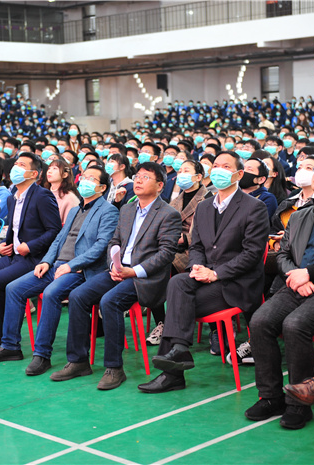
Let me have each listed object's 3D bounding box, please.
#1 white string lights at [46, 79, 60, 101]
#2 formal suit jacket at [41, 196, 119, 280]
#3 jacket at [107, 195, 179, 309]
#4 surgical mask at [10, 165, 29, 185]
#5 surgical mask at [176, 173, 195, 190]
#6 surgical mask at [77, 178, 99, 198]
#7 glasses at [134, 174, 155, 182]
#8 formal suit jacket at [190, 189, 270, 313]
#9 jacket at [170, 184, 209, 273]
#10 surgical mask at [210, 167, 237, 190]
[{"bbox_3d":[-4.484,-6.136,40.000,0.580,0.930,0.450,-2,6,0],"label":"white string lights"},{"bbox_3d":[-0.496,0.061,6.238,0.520,0.610,0.460,5,9,44],"label":"formal suit jacket"},{"bbox_3d":[-0.080,0.127,5.930,0.480,0.670,0.410,4,4,41],"label":"jacket"},{"bbox_3d":[-0.973,-0.408,6.595,0.090,0.135,0.135,9,-3,-44],"label":"surgical mask"},{"bbox_3d":[0.203,-0.364,6.649,0.145,0.120,0.100,5,-3,44],"label":"surgical mask"},{"bbox_3d":[-0.436,-0.278,6.021,0.150,0.125,0.100,5,-1,44],"label":"surgical mask"},{"bbox_3d":[-0.073,-0.341,5.887,0.140,0.045,0.135,4,-5,44],"label":"glasses"},{"bbox_3d":[0.423,0.117,5.437,0.500,0.700,0.420,4,5,41],"label":"formal suit jacket"},{"bbox_3d":[0.221,-0.050,6.930,0.470,0.620,0.450,4,9,44],"label":"jacket"},{"bbox_3d":[0.370,-0.305,5.304,0.140,0.130,0.090,4,-3,42],"label":"surgical mask"}]

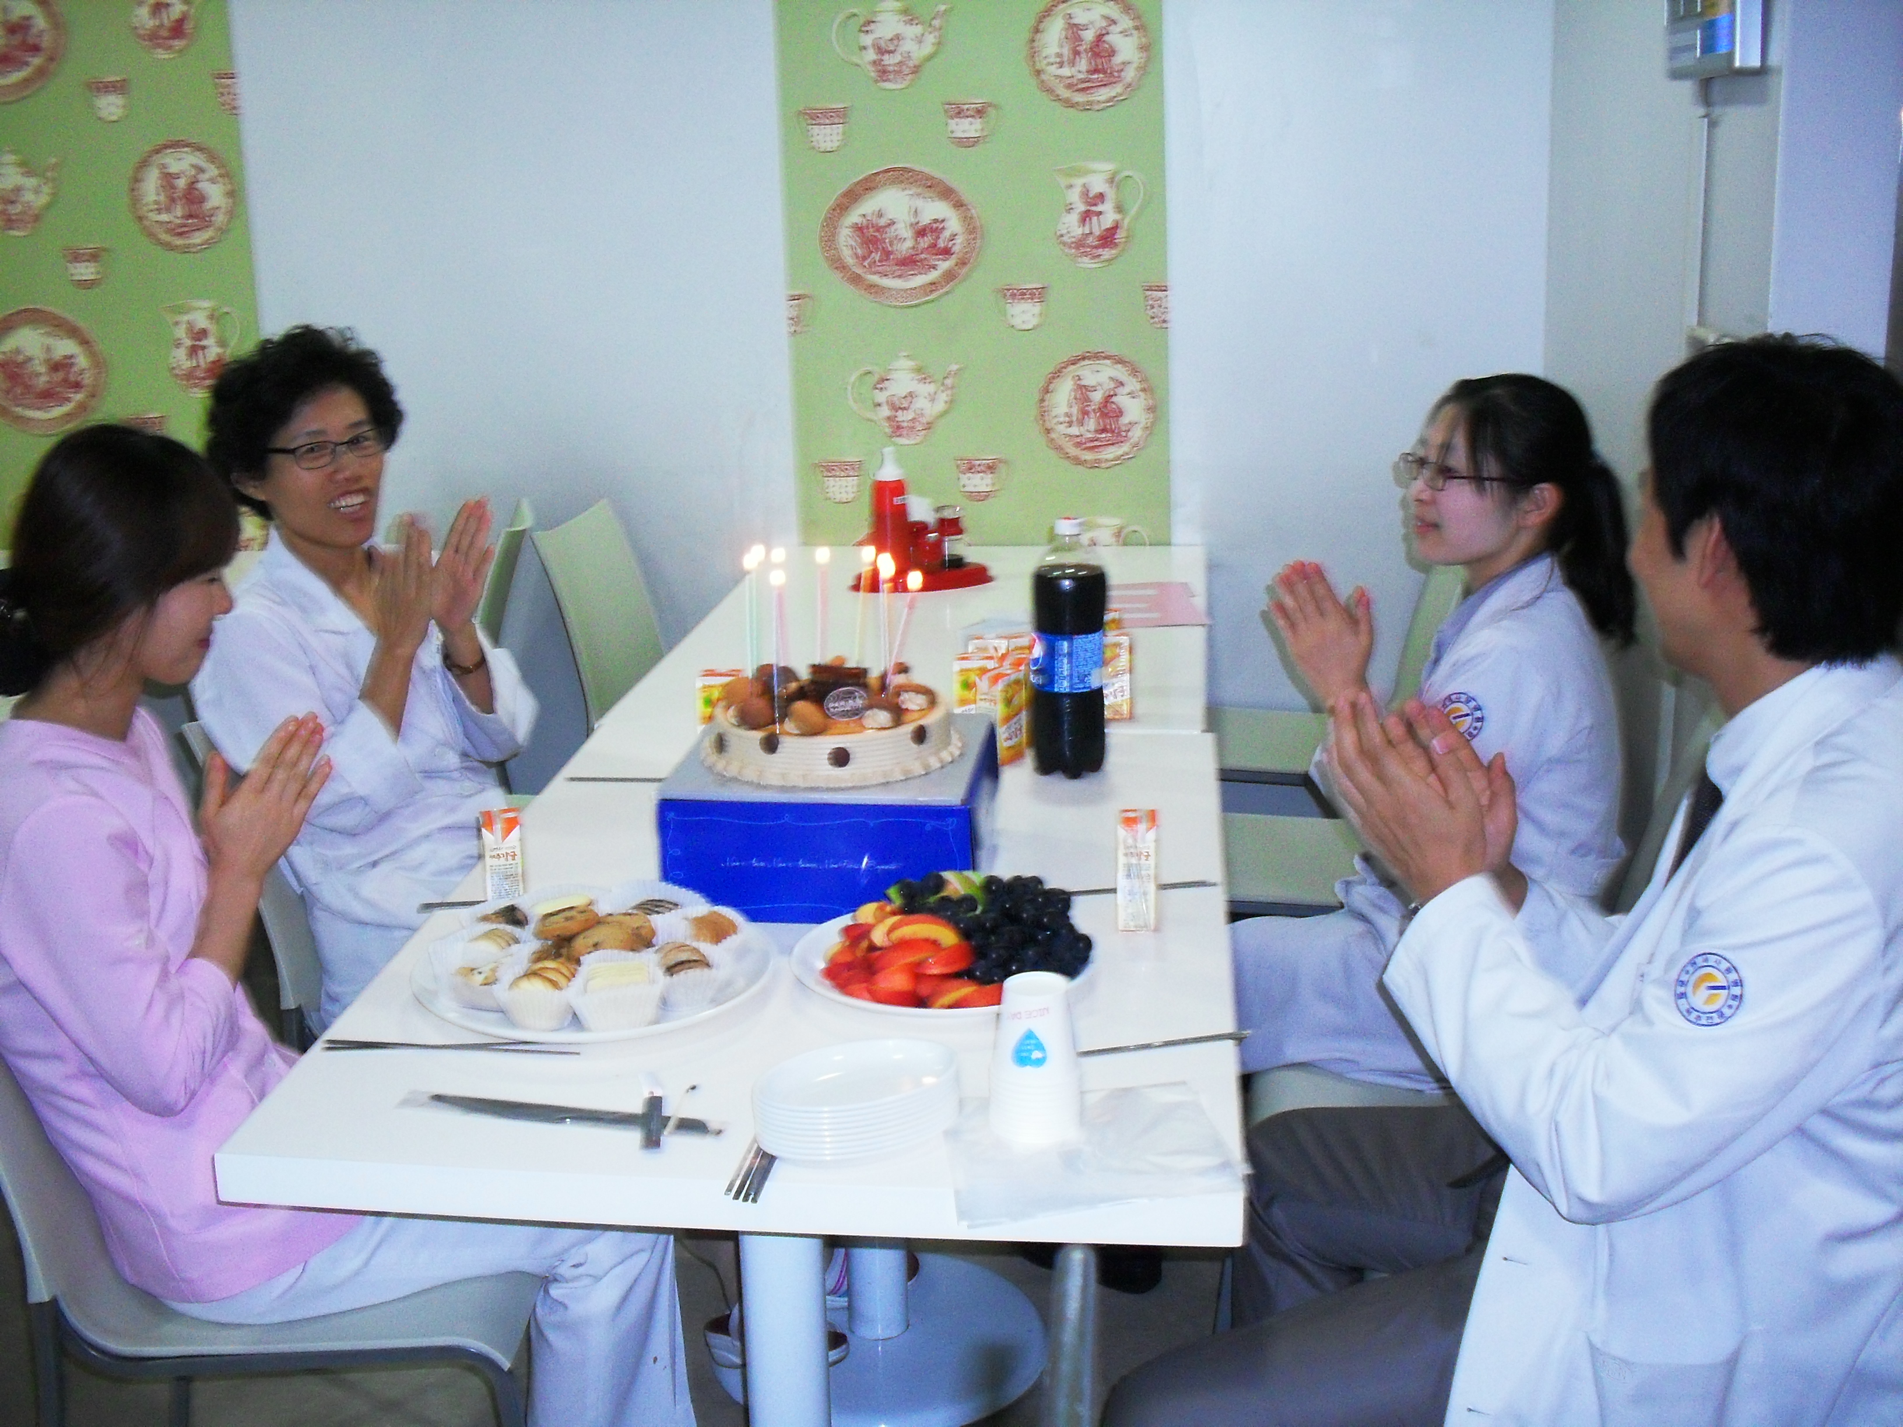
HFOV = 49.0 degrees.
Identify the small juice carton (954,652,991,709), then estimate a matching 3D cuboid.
[{"bbox_3d":[0.031,-0.020,2.669,0.050,0.112,0.039,0,17,4],"label":"small juice carton"}]

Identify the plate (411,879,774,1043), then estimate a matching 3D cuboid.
[{"bbox_3d":[-0.336,0.228,1.963,0.336,0.062,0.336,-1,17,0],"label":"plate"}]

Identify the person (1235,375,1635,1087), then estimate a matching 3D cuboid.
[{"bbox_3d":[0.448,0.209,2.481,0.720,1.220,0.470,-1,17,3],"label":"person"}]

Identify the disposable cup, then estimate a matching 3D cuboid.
[{"bbox_3d":[0.067,0.274,1.664,0.072,0.121,0.072,-1,17,0],"label":"disposable cup"}]

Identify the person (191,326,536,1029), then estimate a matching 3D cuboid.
[{"bbox_3d":[-0.518,0.176,2.571,0.730,1.280,0.510,7,18,25],"label":"person"}]

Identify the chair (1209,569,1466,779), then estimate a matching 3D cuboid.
[{"bbox_3d":[0.608,0.061,3.626,0.540,0.840,0.410,0,17,6],"label":"chair"}]

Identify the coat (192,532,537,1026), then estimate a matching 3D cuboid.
[{"bbox_3d":[-0.699,0.066,2.569,0.420,0.620,0.470,8,19,29],"label":"coat"}]

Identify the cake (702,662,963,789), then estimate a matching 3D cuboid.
[{"bbox_3d":[-0.126,-0.006,2.215,0.276,0.095,0.276,0,17,6],"label":"cake"}]

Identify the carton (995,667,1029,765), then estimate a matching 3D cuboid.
[{"bbox_3d":[0.061,0.001,2.593,0.038,0.115,0.048,13,22,41],"label":"carton"}]

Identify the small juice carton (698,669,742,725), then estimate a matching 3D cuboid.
[{"bbox_3d":[-0.287,0.003,2.618,0.050,0.112,0.039,0,17,6],"label":"small juice carton"}]

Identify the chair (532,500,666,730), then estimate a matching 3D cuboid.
[{"bbox_3d":[-0.396,0.054,3.739,0.540,0.840,0.410,2,17,12],"label":"chair"}]

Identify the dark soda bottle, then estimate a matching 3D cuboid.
[{"bbox_3d":[0.140,-0.079,2.512,0.088,0.312,0.088,-1,17,0],"label":"dark soda bottle"}]

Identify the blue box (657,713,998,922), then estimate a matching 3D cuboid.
[{"bbox_3d":[-0.122,0.108,2.225,0.314,0.130,0.290,0,17,5],"label":"blue box"}]

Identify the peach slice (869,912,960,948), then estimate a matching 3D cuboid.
[{"bbox_3d":[-0.034,0.204,1.930,0.083,0.042,0.042,-1,17,1],"label":"peach slice"}]

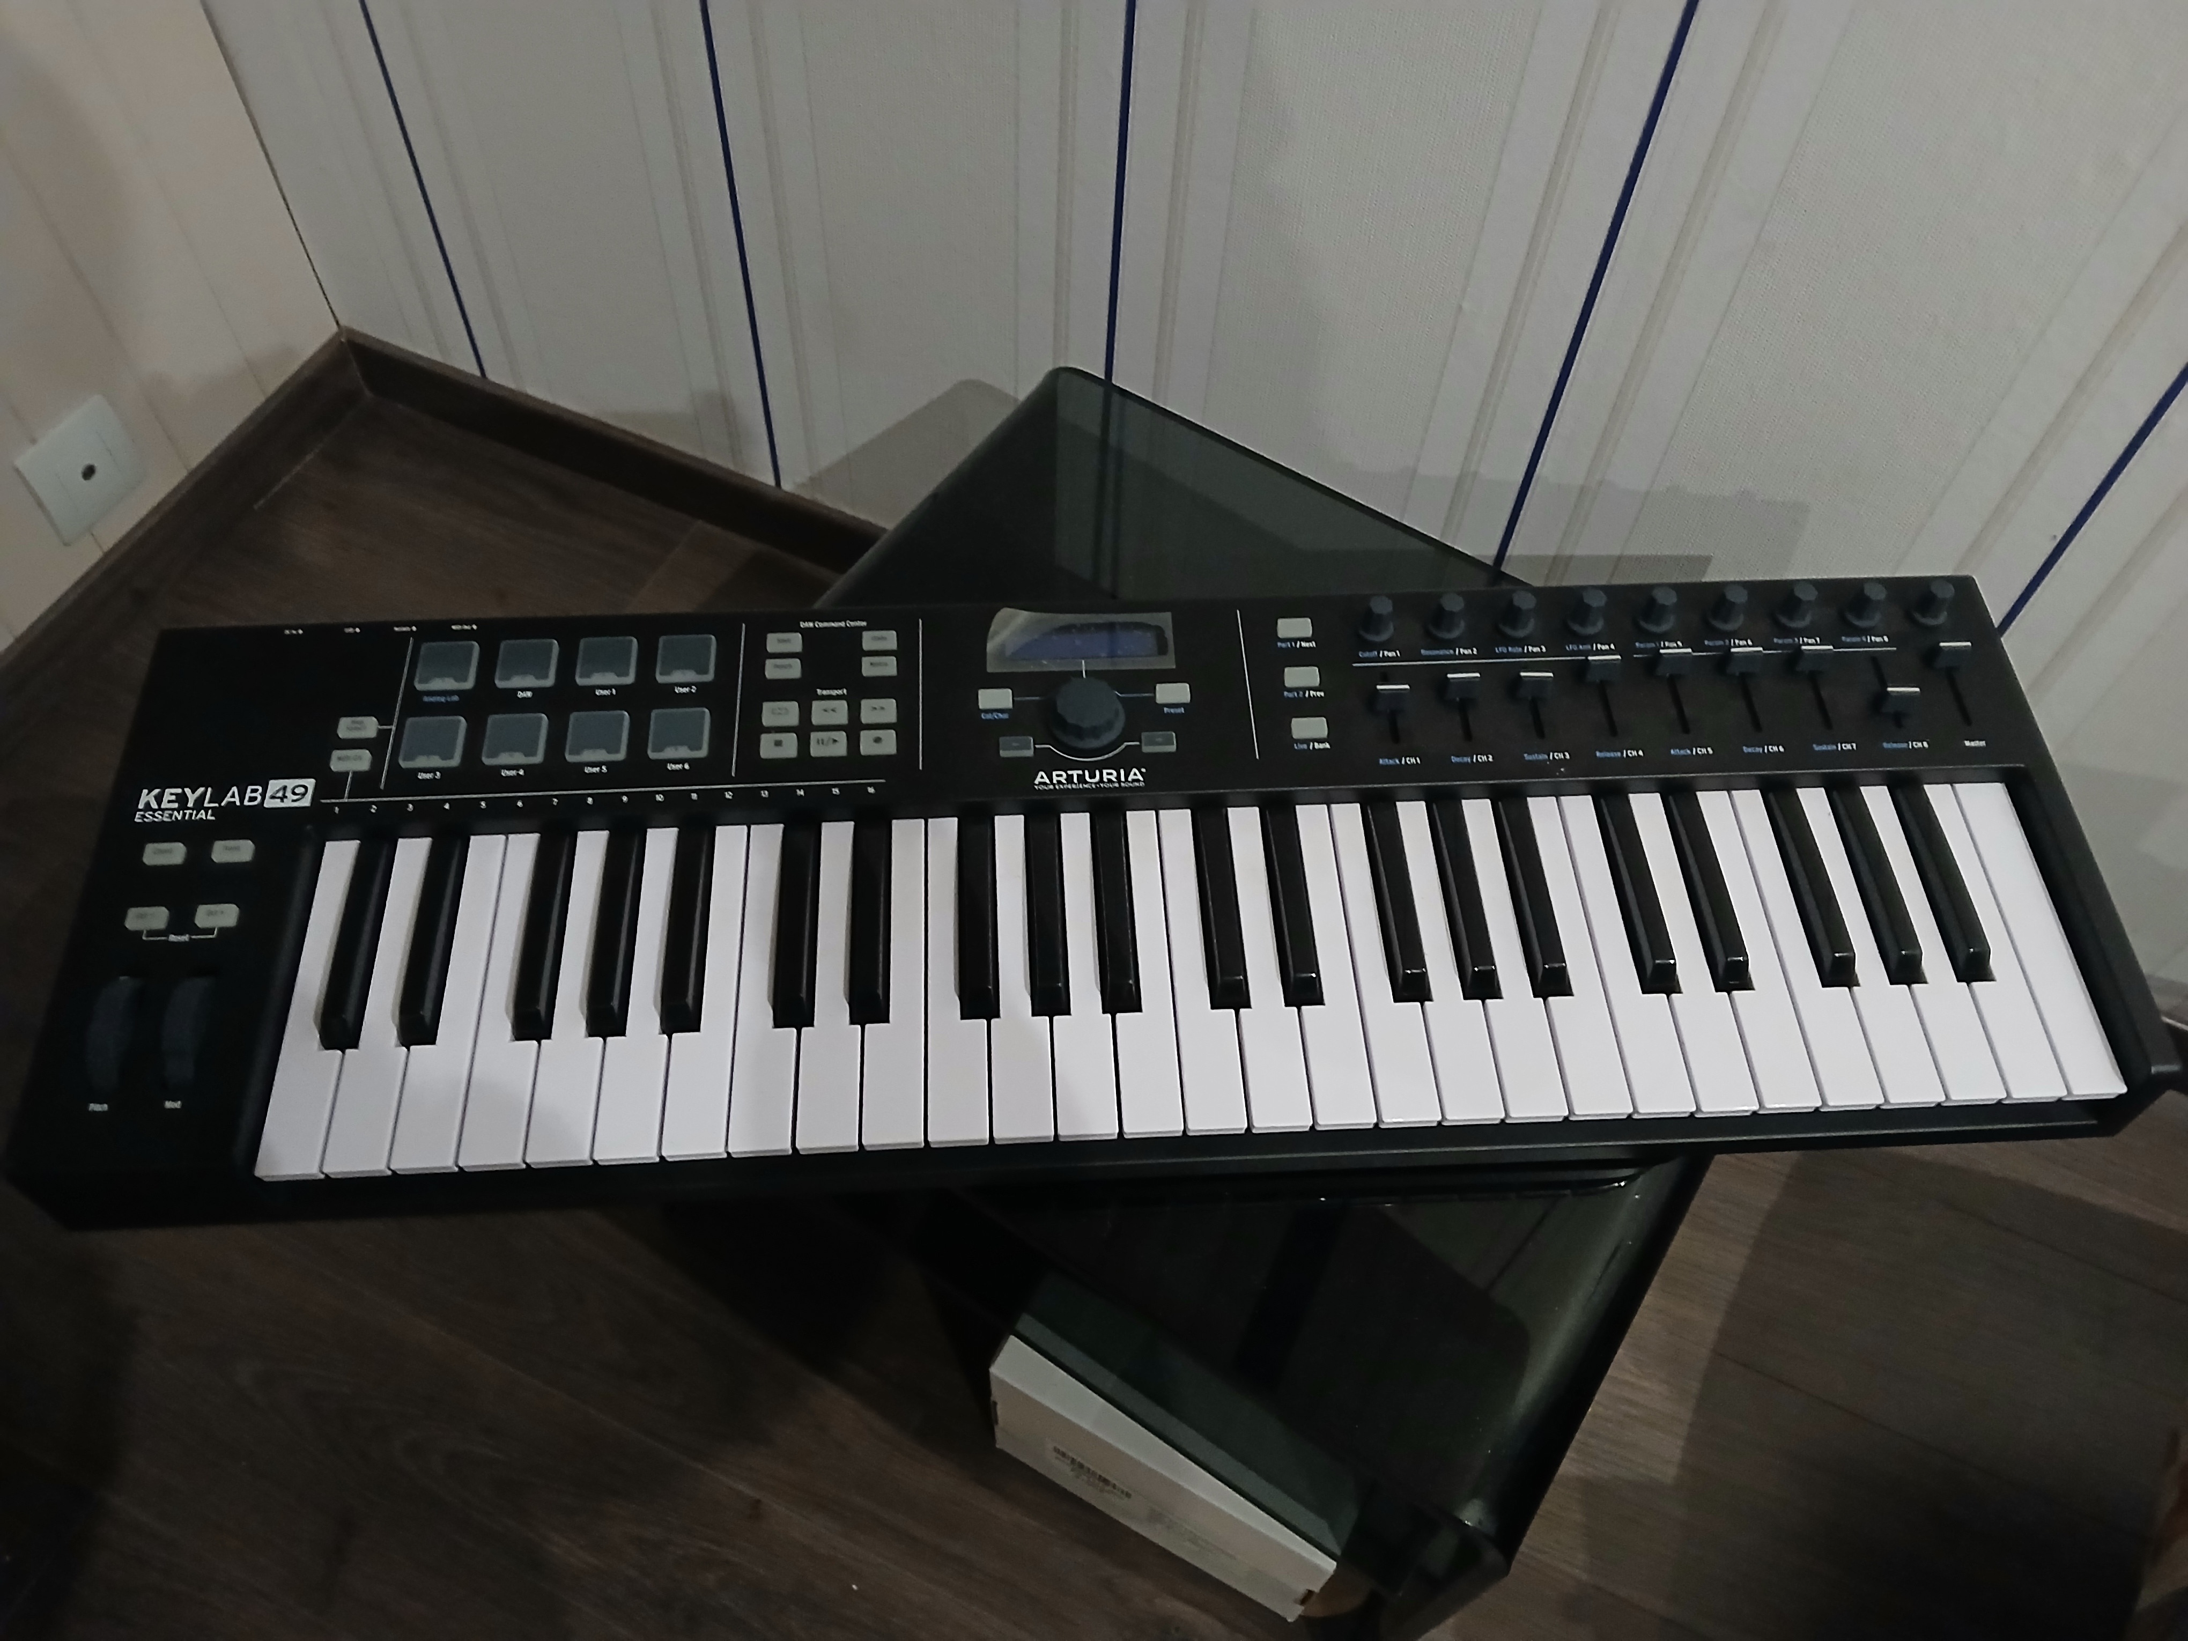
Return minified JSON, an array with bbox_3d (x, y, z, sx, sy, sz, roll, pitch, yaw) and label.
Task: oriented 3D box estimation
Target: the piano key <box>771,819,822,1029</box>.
[{"bbox_3d":[-0.114,0.037,0.632,0.014,0.012,0.089,-2,59,-3],"label":"piano key"}]

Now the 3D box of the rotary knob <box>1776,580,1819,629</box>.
[{"bbox_3d":[0.301,-0.092,0.699,0.015,0.015,0.015,-2,60,-3],"label":"rotary knob"}]

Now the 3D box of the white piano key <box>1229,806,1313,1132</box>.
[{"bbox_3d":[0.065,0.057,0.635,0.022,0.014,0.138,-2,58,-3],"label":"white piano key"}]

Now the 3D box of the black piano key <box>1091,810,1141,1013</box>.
[{"bbox_3d":[0.008,0.032,0.636,0.014,0.011,0.089,-2,59,-3],"label":"black piano key"}]

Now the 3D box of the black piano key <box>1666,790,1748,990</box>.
[{"bbox_3d":[0.243,0.024,0.647,0.014,0.011,0.089,-2,59,-3],"label":"black piano key"}]

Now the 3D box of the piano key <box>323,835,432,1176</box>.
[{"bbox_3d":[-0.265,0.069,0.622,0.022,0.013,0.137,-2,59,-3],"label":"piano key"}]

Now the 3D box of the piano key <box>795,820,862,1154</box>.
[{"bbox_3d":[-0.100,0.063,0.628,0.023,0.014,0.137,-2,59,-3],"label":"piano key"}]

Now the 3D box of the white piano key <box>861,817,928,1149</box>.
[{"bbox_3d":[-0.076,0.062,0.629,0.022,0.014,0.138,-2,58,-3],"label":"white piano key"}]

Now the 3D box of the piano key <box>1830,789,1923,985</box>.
[{"bbox_3d":[0.311,0.022,0.651,0.014,0.012,0.089,-2,59,-3],"label":"piano key"}]

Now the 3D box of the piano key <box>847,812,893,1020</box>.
[{"bbox_3d":[-0.085,0.035,0.631,0.014,0.011,0.089,-2,59,-3],"label":"piano key"}]

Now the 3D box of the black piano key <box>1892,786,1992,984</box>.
[{"bbox_3d":[0.338,0.021,0.652,0.014,0.012,0.089,-2,59,-3],"label":"black piano key"}]

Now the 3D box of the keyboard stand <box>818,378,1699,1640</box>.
[{"bbox_3d":[0.054,0.105,0.877,0.463,0.380,0.404,29,61,16],"label":"keyboard stand"}]

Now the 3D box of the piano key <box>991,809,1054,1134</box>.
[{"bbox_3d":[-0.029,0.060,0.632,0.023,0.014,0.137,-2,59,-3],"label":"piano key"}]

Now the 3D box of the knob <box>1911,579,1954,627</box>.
[{"bbox_3d":[0.360,-0.094,0.706,0.015,0.016,0.015,-2,59,-3],"label":"knob"}]

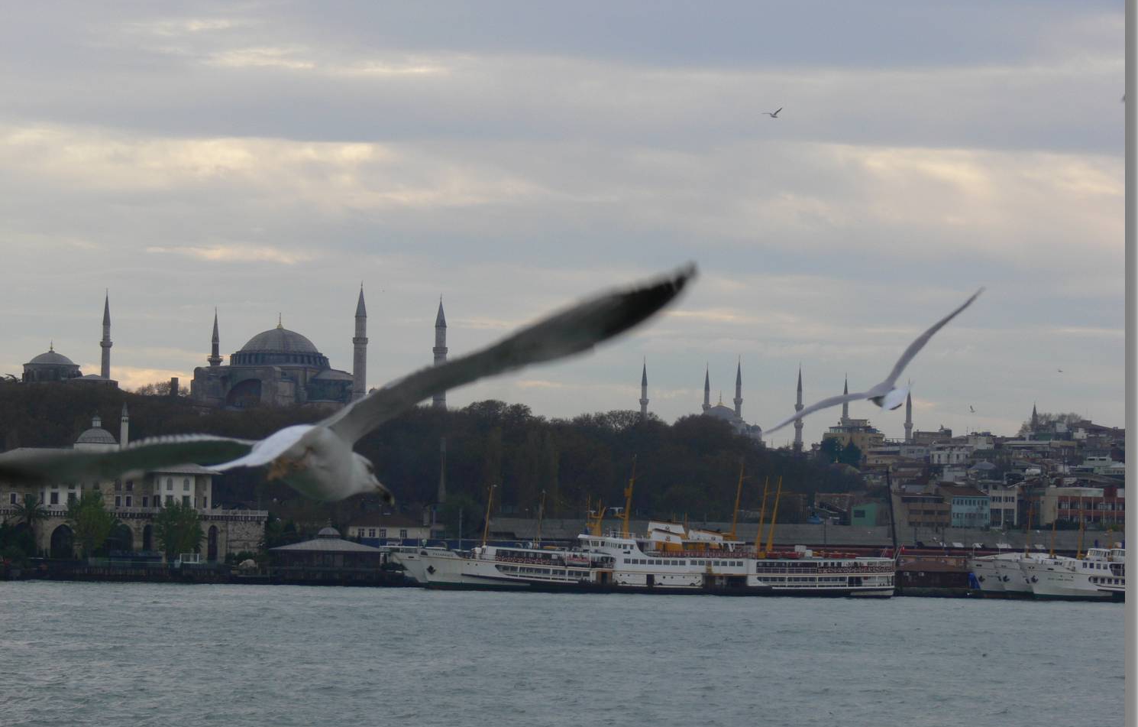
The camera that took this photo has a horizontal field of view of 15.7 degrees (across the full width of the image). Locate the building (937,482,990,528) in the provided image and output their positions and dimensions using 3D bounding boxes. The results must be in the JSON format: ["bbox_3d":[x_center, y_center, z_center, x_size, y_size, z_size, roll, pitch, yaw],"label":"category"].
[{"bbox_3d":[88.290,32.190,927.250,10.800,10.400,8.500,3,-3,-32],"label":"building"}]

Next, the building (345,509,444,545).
[{"bbox_3d":[-32.870,31.030,773.680,16.500,7.000,10.000,2,-3,-18],"label":"building"}]

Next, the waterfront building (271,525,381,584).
[{"bbox_3d":[-39.990,31.520,680.100,18.800,9.100,18.000,1,-3,-4],"label":"waterfront building"}]

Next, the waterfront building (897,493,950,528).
[{"bbox_3d":[78.880,33.110,918.020,11.500,8.500,6.300,3,-3,-32],"label":"waterfront building"}]

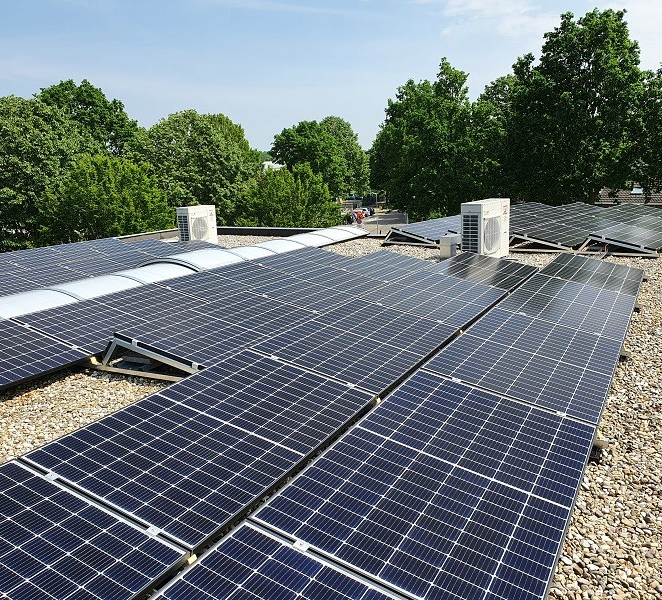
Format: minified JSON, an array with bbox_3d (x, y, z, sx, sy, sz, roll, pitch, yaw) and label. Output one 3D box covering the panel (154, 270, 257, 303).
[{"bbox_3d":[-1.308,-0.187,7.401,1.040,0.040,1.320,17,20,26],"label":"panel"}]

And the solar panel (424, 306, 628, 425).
[{"bbox_3d":[1.421,0.399,4.203,1.025,0.070,1.730,16,19,26],"label":"solar panel"}]

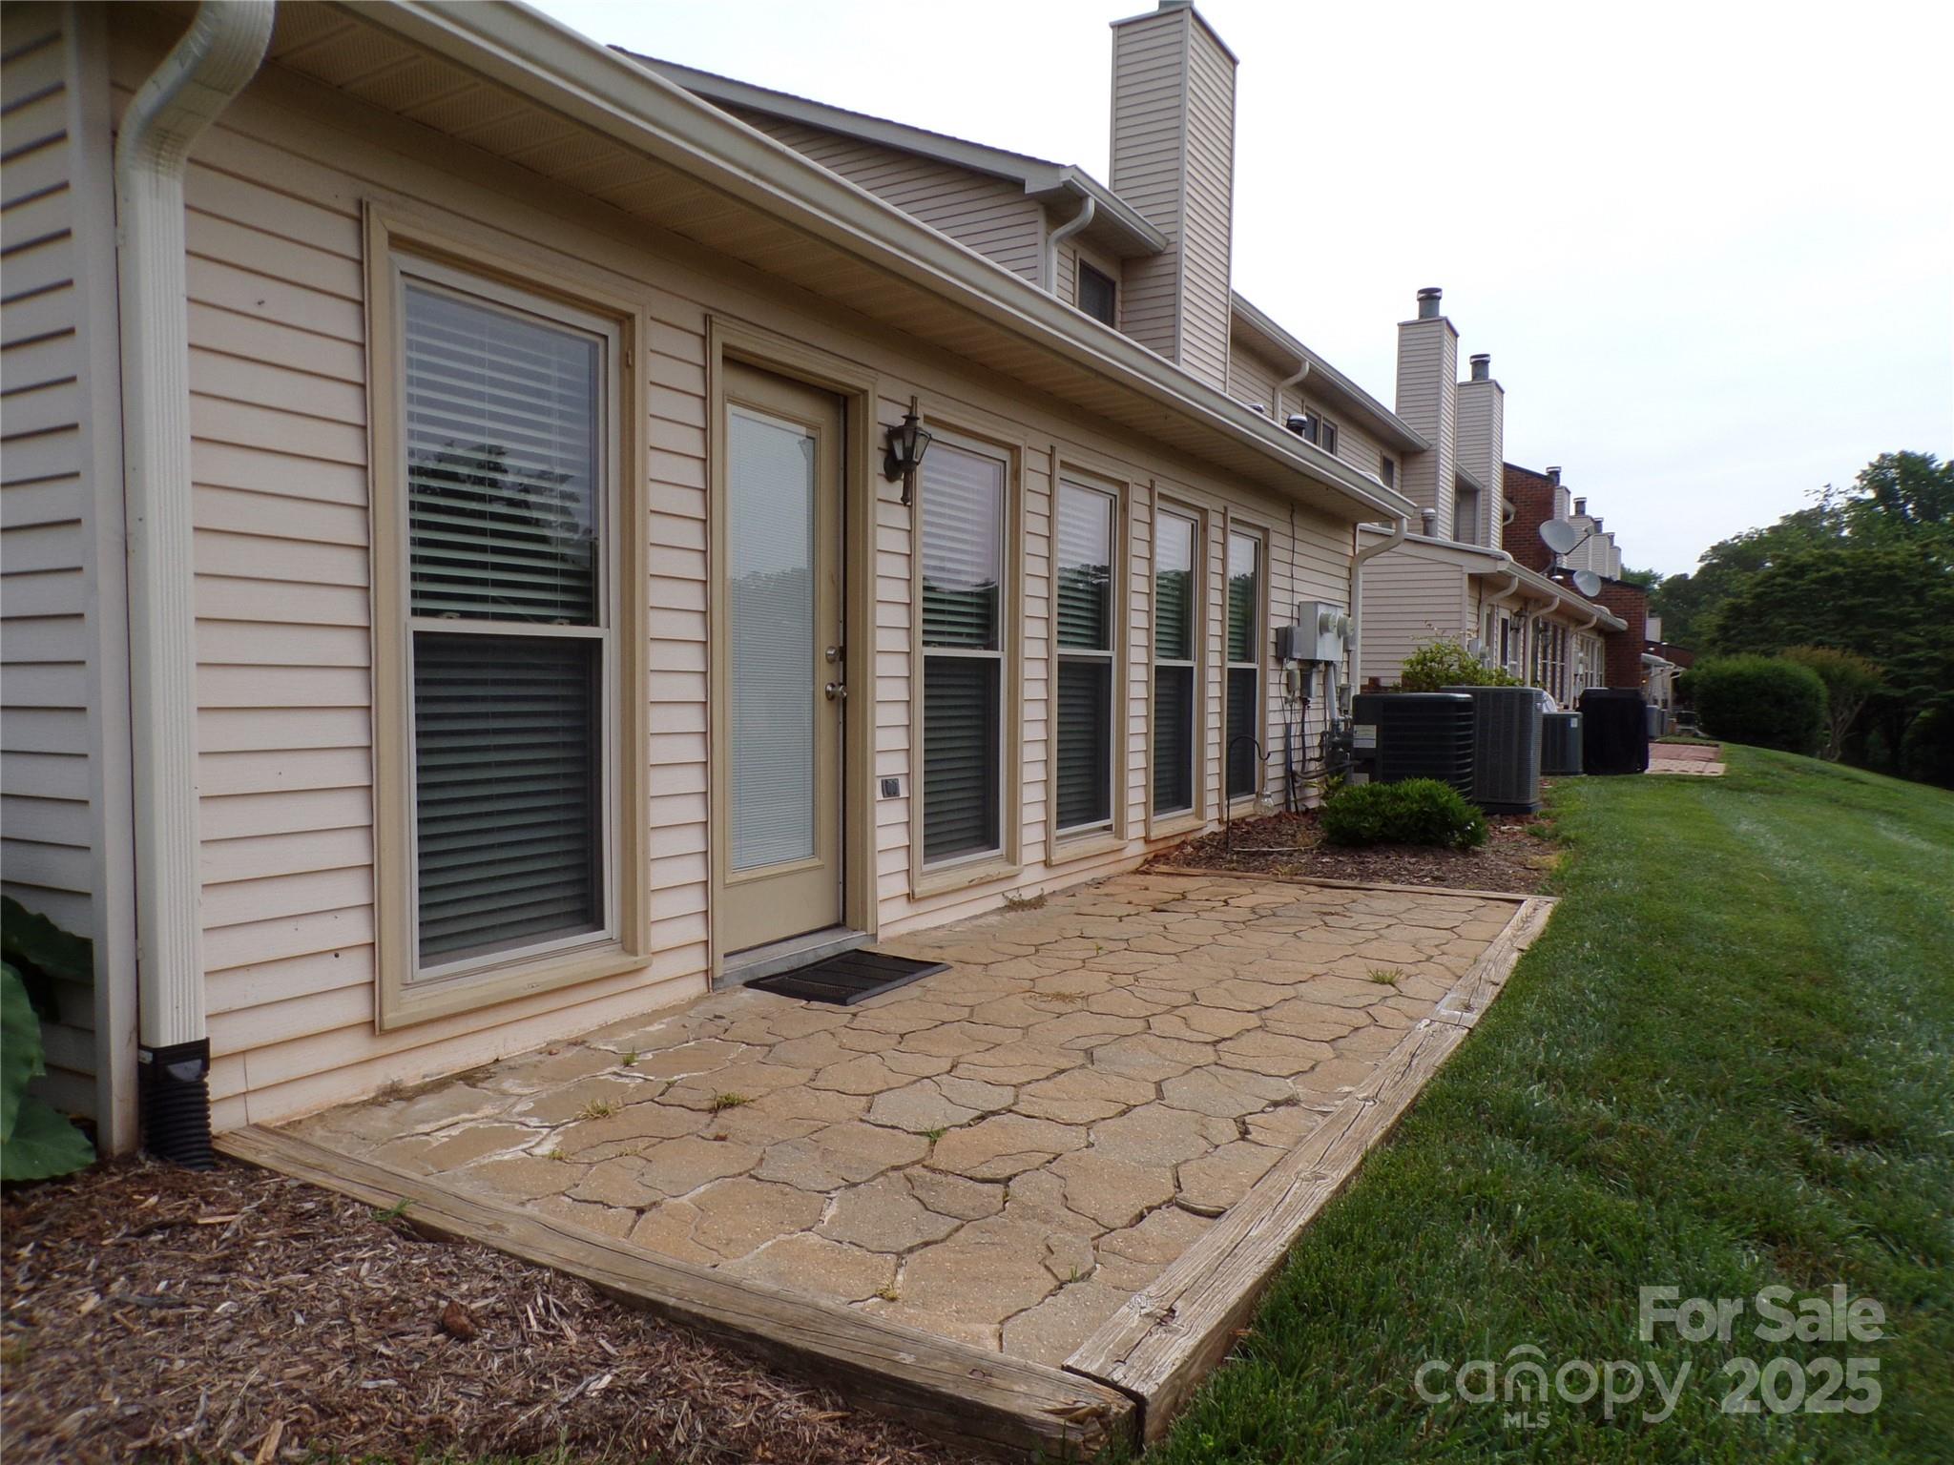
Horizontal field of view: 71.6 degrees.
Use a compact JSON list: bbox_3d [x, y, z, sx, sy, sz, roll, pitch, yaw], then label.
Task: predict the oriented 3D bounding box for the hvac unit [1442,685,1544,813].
[{"bbox_3d":[4.359,0.128,11.475,0.720,1.020,0.720,2,2,30],"label":"hvac unit"}]

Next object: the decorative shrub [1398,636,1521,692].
[{"bbox_3d":[5.130,-0.234,14.240,1.320,1.550,1.400,2,2,30],"label":"decorative shrub"}]

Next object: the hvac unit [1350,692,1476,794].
[{"bbox_3d":[3.373,0.175,10.405,0.780,0.930,0.780,2,2,30],"label":"hvac unit"}]

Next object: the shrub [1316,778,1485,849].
[{"bbox_3d":[2.914,0.512,9.324,1.040,0.430,0.930,2,2,30],"label":"shrub"}]

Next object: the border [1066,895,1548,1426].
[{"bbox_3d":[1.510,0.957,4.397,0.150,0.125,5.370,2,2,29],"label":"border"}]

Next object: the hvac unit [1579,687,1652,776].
[{"bbox_3d":[7.494,0.000,15.974,0.700,0.990,0.650,2,2,30],"label":"hvac unit"}]

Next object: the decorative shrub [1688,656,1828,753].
[{"bbox_3d":[16.717,-0.599,29.027,2.800,2.140,2.600,2,2,30],"label":"decorative shrub"}]

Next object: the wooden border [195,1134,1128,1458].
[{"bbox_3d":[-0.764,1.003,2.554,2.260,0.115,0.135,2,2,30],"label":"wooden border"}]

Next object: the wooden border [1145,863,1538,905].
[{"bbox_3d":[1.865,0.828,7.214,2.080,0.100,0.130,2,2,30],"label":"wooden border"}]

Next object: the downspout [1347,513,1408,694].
[{"bbox_3d":[3.440,-0.659,11.603,0.420,2.450,0.090,2,2,30],"label":"downspout"}]

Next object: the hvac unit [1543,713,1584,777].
[{"bbox_3d":[6.874,0.118,16.306,0.680,0.760,0.700,2,2,30],"label":"hvac unit"}]

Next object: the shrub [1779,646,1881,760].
[{"bbox_3d":[19.199,-0.635,30.482,2.150,2.660,2.200,2,2,30],"label":"shrub"}]

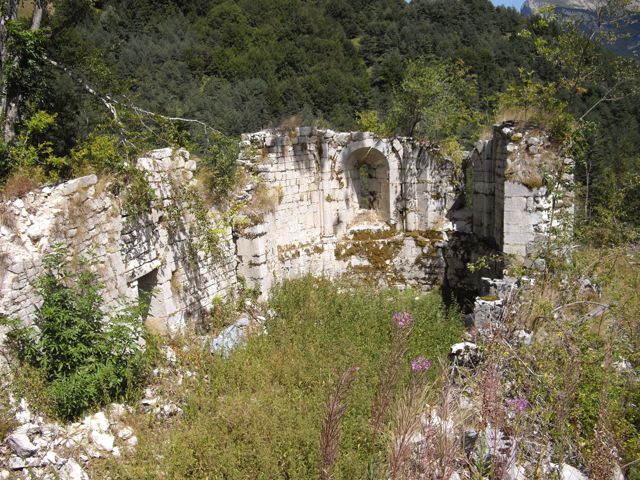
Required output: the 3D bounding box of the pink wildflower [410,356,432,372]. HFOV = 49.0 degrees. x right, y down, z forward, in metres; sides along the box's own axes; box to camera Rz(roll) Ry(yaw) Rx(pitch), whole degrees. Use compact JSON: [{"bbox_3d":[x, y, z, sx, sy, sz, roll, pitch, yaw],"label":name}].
[{"bbox_3d":[0.376,0.461,2.600,0.078,0.052,0.074,-2,12,0],"label":"pink wildflower"}]

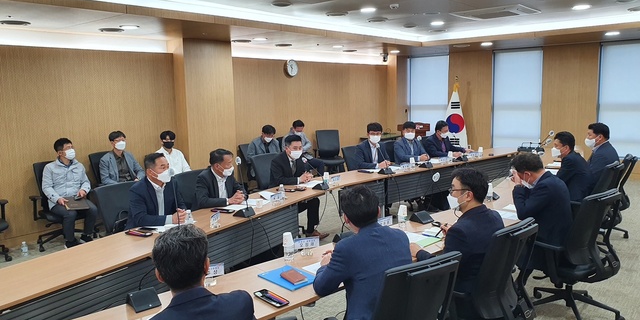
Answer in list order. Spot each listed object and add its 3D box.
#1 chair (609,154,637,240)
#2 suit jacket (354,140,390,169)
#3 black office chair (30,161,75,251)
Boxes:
[{"bbox_3d":[3.219,0.407,5.500,0.630,1.000,0.640,6,11,41],"label":"chair"},{"bbox_3d":[0.651,0.060,6.121,0.490,0.620,0.400,-5,9,-24],"label":"suit jacket"},{"bbox_3d":[-2.991,0.507,5.649,0.640,0.970,0.640,3,9,30],"label":"black office chair"}]

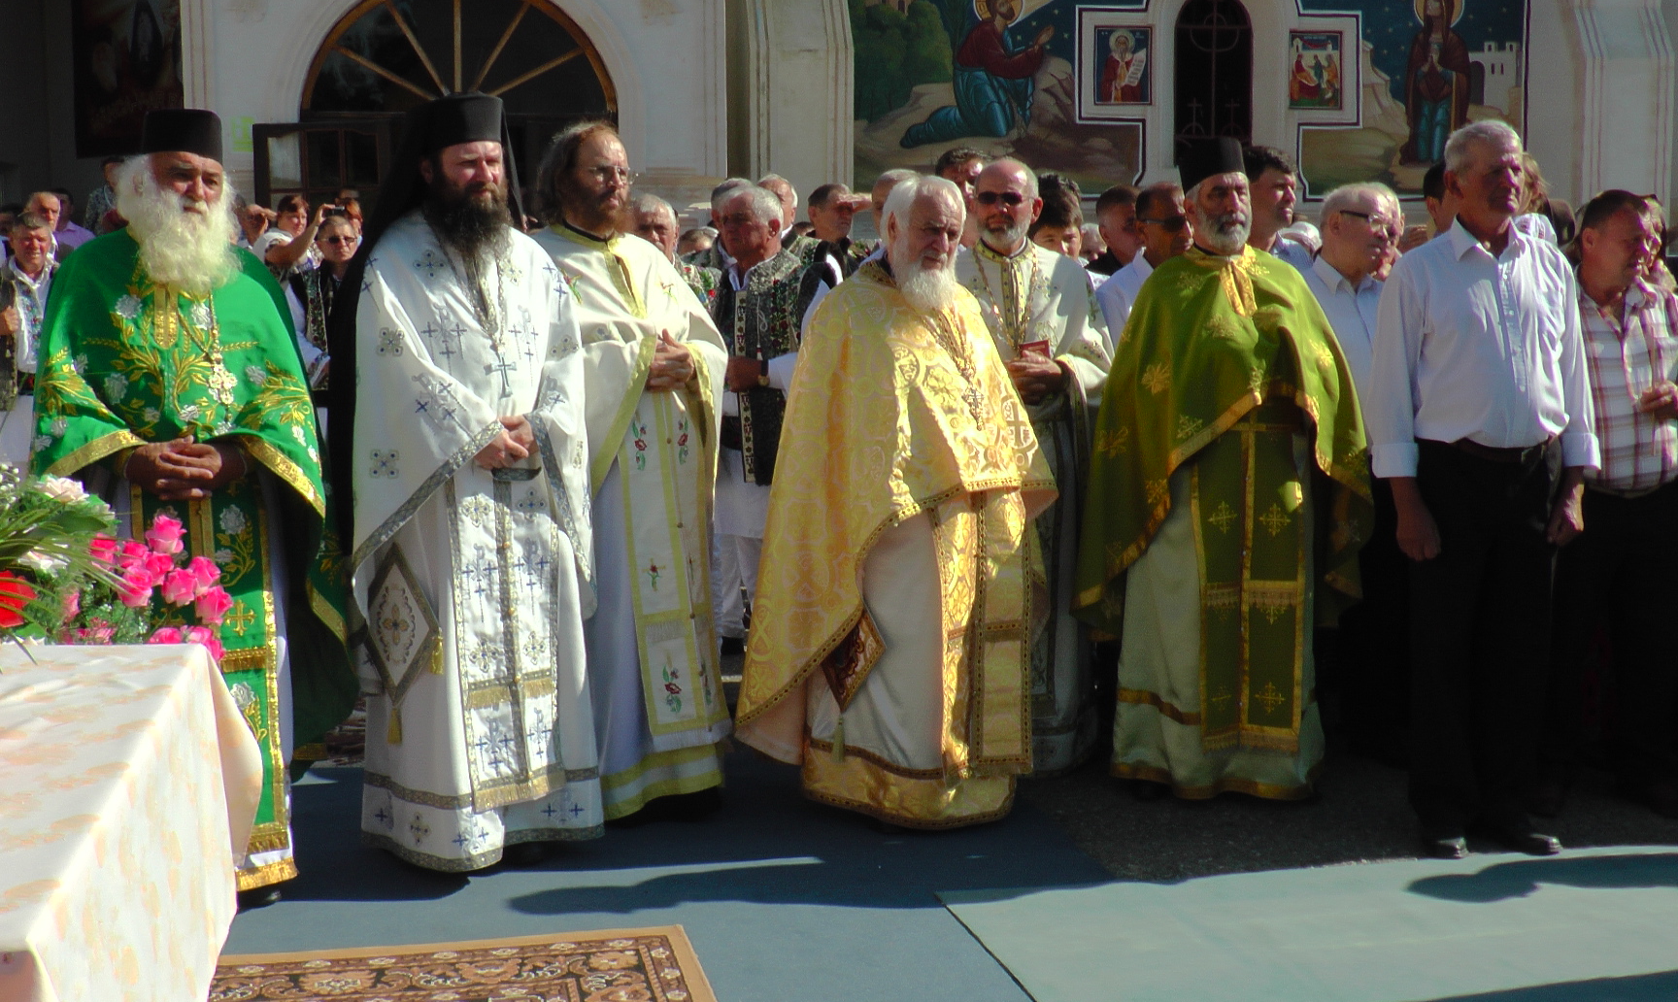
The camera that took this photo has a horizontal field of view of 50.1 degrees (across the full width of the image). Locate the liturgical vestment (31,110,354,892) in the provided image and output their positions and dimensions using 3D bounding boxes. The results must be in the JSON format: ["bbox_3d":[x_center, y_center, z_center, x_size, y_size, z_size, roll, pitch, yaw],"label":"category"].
[{"bbox_3d":[-1.483,-0.027,4.113,0.750,1.710,0.550,-3,6,-28],"label":"liturgical vestment"}]

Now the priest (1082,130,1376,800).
[{"bbox_3d":[1.034,-0.112,4.839,0.760,1.750,0.540,-1,7,-6],"label":"priest"}]

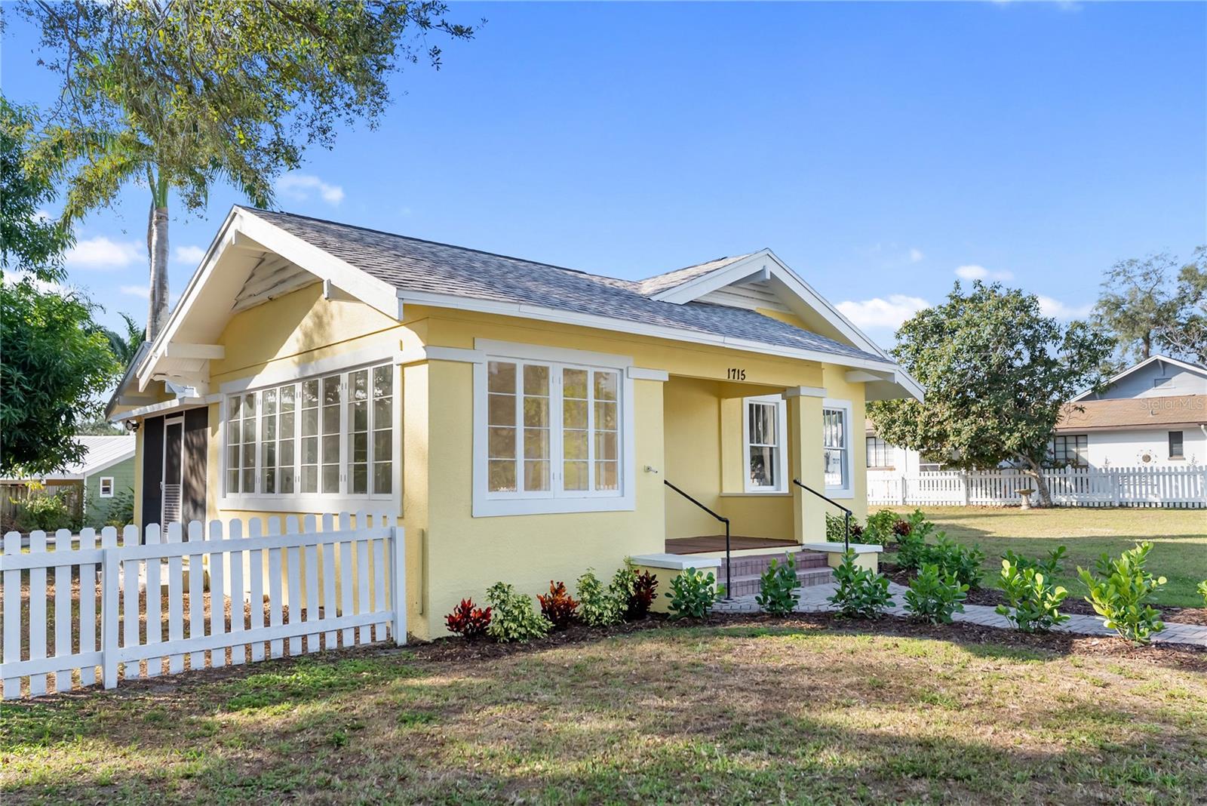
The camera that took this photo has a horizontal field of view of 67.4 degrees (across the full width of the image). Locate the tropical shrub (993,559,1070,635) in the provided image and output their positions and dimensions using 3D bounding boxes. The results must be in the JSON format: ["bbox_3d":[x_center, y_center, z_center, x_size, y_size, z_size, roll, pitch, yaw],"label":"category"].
[{"bbox_3d":[3.676,1.644,7.800,0.613,0.609,0.568,-3,-6,25],"label":"tropical shrub"}]

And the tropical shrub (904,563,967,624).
[{"bbox_3d":[3.048,1.742,8.345,0.563,0.531,0.523,-2,-5,20],"label":"tropical shrub"}]

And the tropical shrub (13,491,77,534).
[{"bbox_3d":[-18.241,3.571,29.561,2.120,1.376,1.843,3,-6,-31],"label":"tropical shrub"}]

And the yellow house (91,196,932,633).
[{"bbox_3d":[-1.092,0.350,15.281,11.502,4.871,11.076,4,-7,-42],"label":"yellow house"}]

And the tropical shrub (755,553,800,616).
[{"bbox_3d":[1.742,1.811,9.107,0.440,0.590,0.409,-2,-5,11],"label":"tropical shrub"}]

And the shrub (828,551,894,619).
[{"bbox_3d":[2.489,1.745,8.777,0.619,0.622,0.574,-2,-5,15],"label":"shrub"}]

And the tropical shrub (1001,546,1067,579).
[{"bbox_3d":[4.411,1.745,9.308,0.656,0.546,0.609,-3,-6,25],"label":"tropical shrub"}]

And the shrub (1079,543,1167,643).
[{"bbox_3d":[4.146,1.508,7.267,0.680,0.776,0.630,-3,-6,29],"label":"shrub"}]

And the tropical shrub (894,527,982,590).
[{"bbox_3d":[3.940,1.796,10.650,1.009,0.647,0.936,-2,-5,20],"label":"tropical shrub"}]

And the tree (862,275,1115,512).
[{"bbox_3d":[9.612,-0.253,22.974,6.341,5.735,5.915,-3,-6,23],"label":"tree"}]

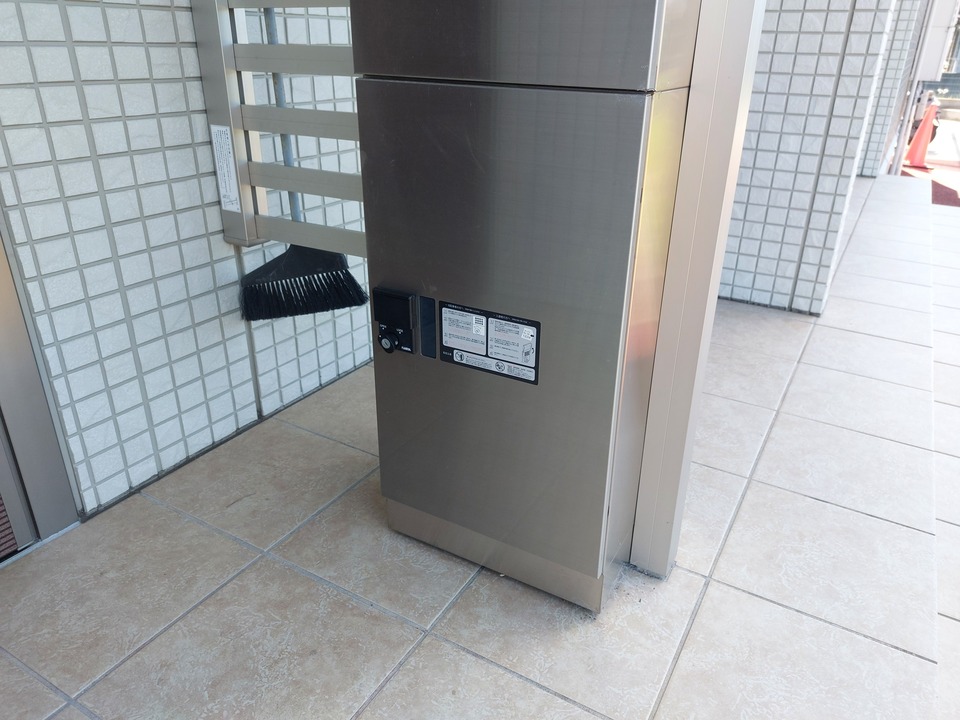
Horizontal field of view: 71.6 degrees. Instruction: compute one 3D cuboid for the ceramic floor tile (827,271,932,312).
[{"bbox_3d":[1.328,-0.224,2.217,0.285,0.010,0.296,15,28,28],"label":"ceramic floor tile"}]

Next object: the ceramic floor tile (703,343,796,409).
[{"bbox_3d":[0.601,0.032,1.643,0.296,0.010,0.296,15,28,28],"label":"ceramic floor tile"}]

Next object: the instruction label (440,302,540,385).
[{"bbox_3d":[0.010,-0.022,0.840,0.145,0.083,0.002,14,28,27],"label":"instruction label"}]

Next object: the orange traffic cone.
[{"bbox_3d":[5.233,-2.627,7.790,0.370,0.700,0.370,15,28,28],"label":"orange traffic cone"}]

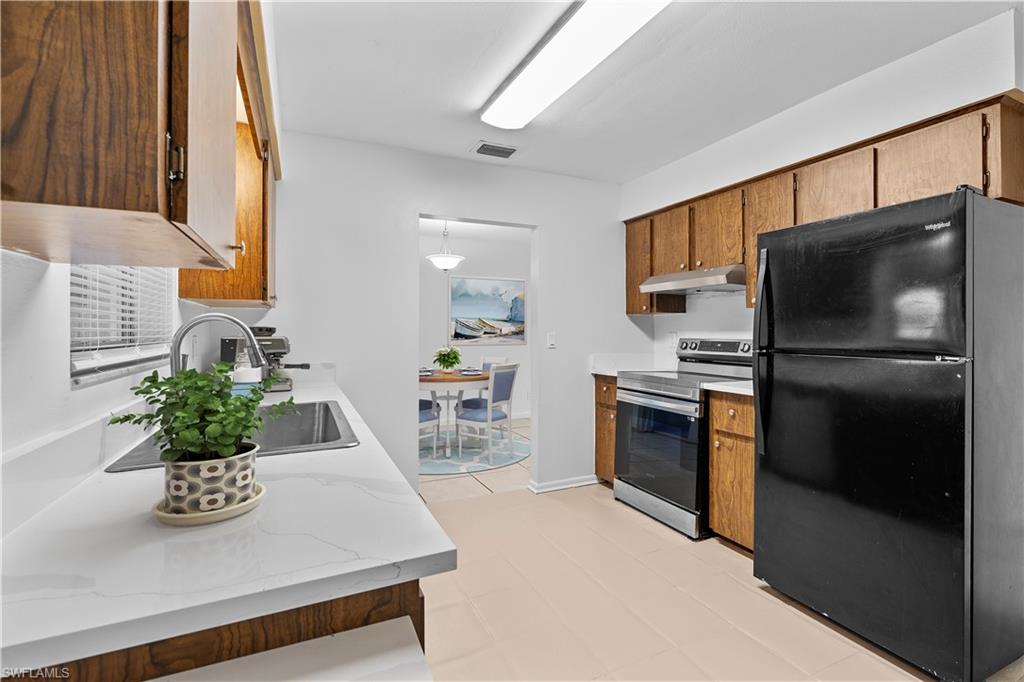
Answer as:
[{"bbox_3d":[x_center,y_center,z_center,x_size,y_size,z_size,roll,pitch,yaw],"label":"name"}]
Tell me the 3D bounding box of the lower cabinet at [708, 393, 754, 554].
[{"bbox_3d":[1.513,0.735,2.609,0.600,0.880,0.387,-1,2,-25],"label":"lower cabinet"}]

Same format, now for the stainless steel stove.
[{"bbox_3d":[1.207,0.577,3.099,0.700,1.175,0.760,-1,2,-25],"label":"stainless steel stove"}]

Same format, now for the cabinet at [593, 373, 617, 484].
[{"bbox_3d":[1.031,0.712,3.652,0.600,0.880,0.375,-1,2,-25],"label":"cabinet"}]

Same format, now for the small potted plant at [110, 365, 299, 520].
[{"bbox_3d":[-0.565,0.176,0.873,0.270,0.280,0.260,-1,2,-25],"label":"small potted plant"}]

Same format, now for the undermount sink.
[{"bbox_3d":[-0.896,0.397,1.606,0.580,0.200,0.890,-1,2,-25],"label":"undermount sink"}]

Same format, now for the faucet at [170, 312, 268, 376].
[{"bbox_3d":[-0.987,0.103,1.535,0.280,0.393,0.120,-1,2,-25],"label":"faucet"}]

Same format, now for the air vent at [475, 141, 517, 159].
[{"bbox_3d":[-0.107,-1.257,3.043,0.305,0.025,0.205,-1,2,-25],"label":"air vent"}]

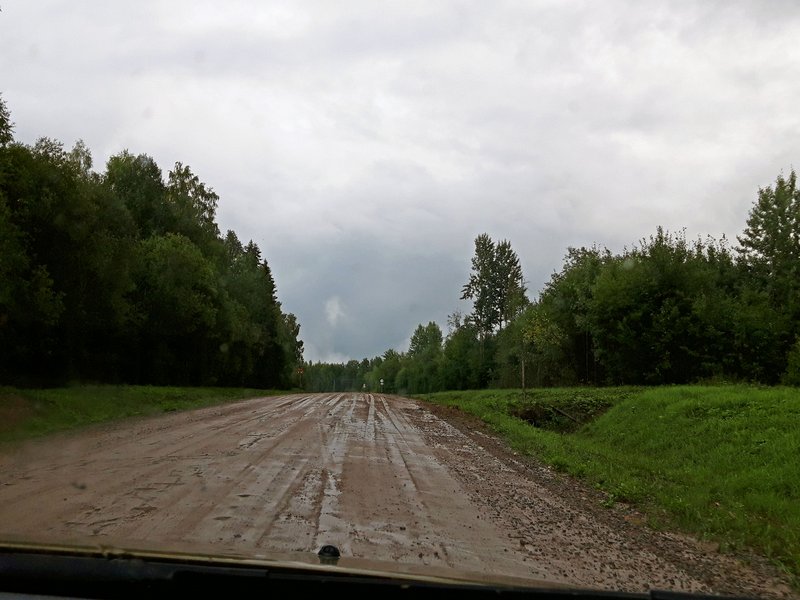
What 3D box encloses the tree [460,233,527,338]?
[{"bbox_3d":[11.500,1.400,73.500,7.500,19.000,7.000,0,-8,0],"label":"tree"}]

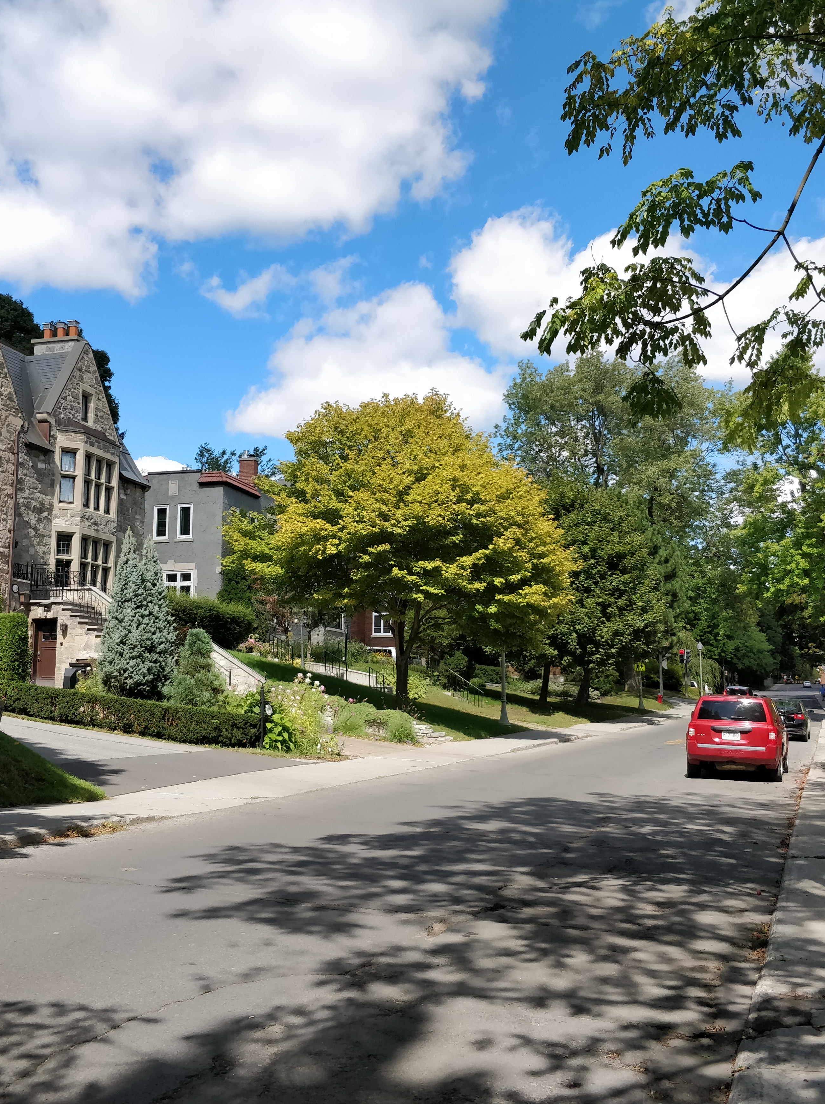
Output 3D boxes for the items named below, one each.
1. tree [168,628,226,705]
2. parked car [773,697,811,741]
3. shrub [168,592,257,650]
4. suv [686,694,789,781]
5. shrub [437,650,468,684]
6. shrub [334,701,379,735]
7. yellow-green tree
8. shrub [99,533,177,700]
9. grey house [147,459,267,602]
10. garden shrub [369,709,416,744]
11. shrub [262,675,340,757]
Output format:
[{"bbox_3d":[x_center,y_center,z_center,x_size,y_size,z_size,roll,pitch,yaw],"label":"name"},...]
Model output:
[{"bbox_3d":[-5.746,3.172,27.200,1.550,2.400,1.550,0,-7,0],"label":"tree"},{"bbox_3d":[12.607,5.672,34.858,1.780,1.460,4.550,-3,-8,22],"label":"parked car"},{"bbox_3d":[-6.424,2.202,32.300,1.900,1.750,2.600,-3,-8,22],"label":"shrub"},{"bbox_3d":[6.713,3.730,20.962,1.790,1.650,4.410,-3,-8,22],"label":"suv"},{"bbox_3d":[1.992,5.719,50.500,1.500,1.650,1.500,0,-7,0],"label":"shrub"},{"bbox_3d":[-1.618,4.787,29.300,1.200,1.000,1.250,-3,-8,22],"label":"shrub"},{"bbox_3d":[-0.432,-0.199,35.698,12.300,11.110,12.000,-3,-9,22],"label":"yellow-green tree"},{"bbox_3d":[-7.448,1.739,27.262,2.150,4.680,2.100,-3,-9,22],"label":"shrub"},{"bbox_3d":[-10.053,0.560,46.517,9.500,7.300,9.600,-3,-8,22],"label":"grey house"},{"bbox_3d":[-0.572,4.924,28.932,1.300,0.940,1.150,-3,-9,22],"label":"garden shrub"},{"bbox_3d":[-2.610,3.800,23.866,1.750,1.860,1.600,-3,-9,22],"label":"shrub"}]

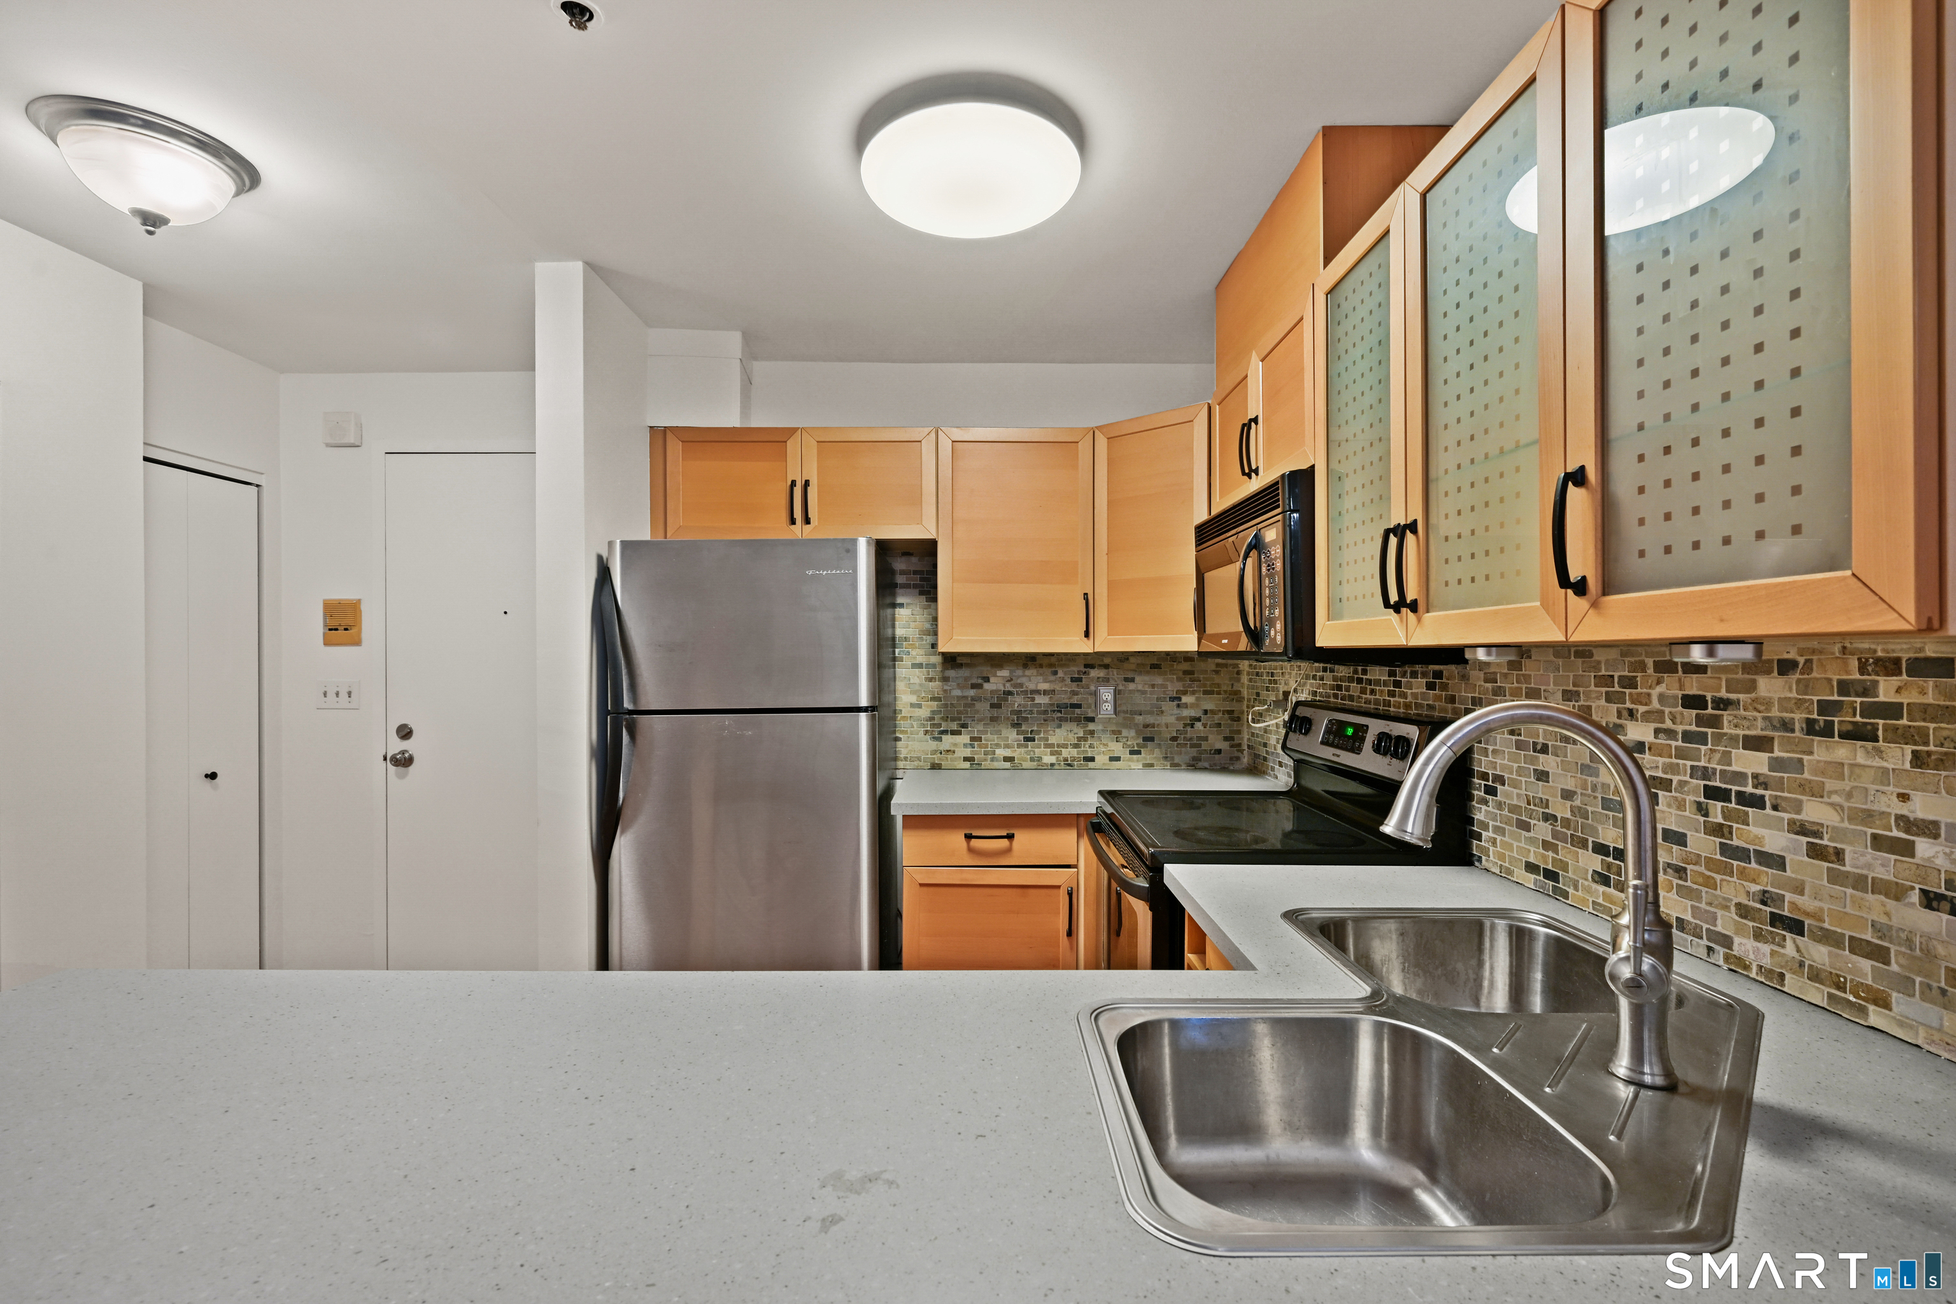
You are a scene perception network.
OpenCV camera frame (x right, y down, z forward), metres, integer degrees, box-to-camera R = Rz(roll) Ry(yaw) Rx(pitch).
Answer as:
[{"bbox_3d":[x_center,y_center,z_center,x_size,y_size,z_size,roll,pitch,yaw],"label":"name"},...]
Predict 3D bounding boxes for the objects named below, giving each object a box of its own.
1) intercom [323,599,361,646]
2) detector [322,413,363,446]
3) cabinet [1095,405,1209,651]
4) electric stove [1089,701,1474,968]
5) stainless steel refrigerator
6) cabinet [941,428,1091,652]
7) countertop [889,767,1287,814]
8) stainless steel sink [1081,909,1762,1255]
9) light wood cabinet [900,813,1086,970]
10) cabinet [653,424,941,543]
[{"bbox_3d":[-2.428,-0.111,3.318,0.140,0.180,0.035,0,0,0],"label":"intercom"},{"bbox_3d":[-2.423,-0.848,3.317,0.122,0.122,0.043,0,0,0],"label":"detector"},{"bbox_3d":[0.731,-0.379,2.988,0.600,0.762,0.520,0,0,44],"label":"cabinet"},{"bbox_3d":[0.661,0.750,2.139,0.695,1.202,0.760,0,0,0],"label":"electric stove"},{"bbox_3d":[-0.664,0.523,2.812,0.759,1.670,0.810,0,0,0],"label":"stainless steel refrigerator"},{"bbox_3d":[0.127,-0.379,3.100,0.534,0.762,0.325,0,0,0],"label":"cabinet"},{"bbox_3d":[0.367,0.465,2.925,1.255,0.042,0.670,0,0,0],"label":"countertop"},{"bbox_3d":[0.518,0.525,1.023,0.605,0.190,1.080,0,0,45],"label":"stainless steel sink"},{"bbox_3d":[0.039,0.918,2.907,0.527,0.875,0.620,0,0,0],"label":"light wood cabinet"},{"bbox_3d":[-0.623,-0.568,3.100,0.960,0.380,0.325,0,0,0],"label":"cabinet"}]

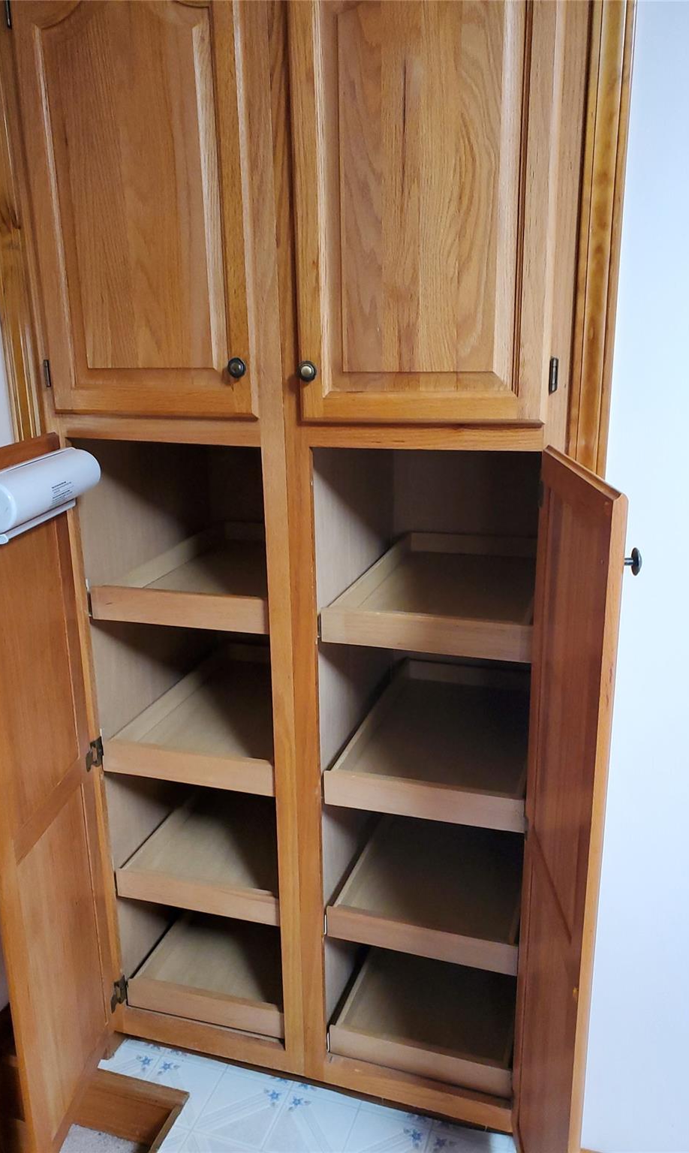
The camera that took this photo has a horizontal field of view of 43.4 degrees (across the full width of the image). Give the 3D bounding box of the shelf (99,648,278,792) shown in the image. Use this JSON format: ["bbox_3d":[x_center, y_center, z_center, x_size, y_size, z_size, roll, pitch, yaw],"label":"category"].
[{"bbox_3d":[-0.209,0.283,1.879,0.350,0.062,0.573,4,17,17],"label":"shelf"}]

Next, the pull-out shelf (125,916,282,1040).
[{"bbox_3d":[-0.202,0.807,2.030,0.350,0.062,0.573,4,17,17],"label":"pull-out shelf"}]

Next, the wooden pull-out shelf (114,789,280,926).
[{"bbox_3d":[-0.205,0.551,1.956,0.350,0.062,0.573,4,17,17],"label":"wooden pull-out shelf"}]

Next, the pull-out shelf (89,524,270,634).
[{"bbox_3d":[-0.214,-0.018,1.794,0.350,0.062,0.573,4,17,17],"label":"pull-out shelf"}]

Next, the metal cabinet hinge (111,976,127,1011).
[{"bbox_3d":[-0.465,0.857,1.784,0.025,0.065,0.050,4,17,17],"label":"metal cabinet hinge"}]

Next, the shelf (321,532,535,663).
[{"bbox_3d":[0.213,0.016,1.665,0.350,0.062,0.573,4,17,17],"label":"shelf"}]

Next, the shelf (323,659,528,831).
[{"bbox_3d":[0.217,0.310,1.749,0.350,0.062,0.573,4,17,17],"label":"shelf"}]

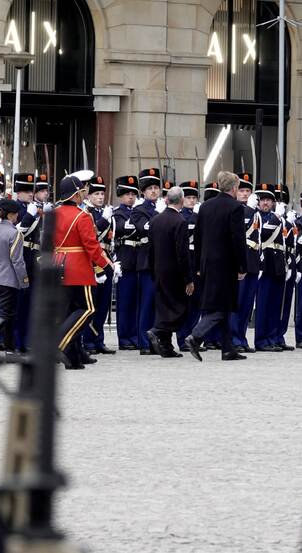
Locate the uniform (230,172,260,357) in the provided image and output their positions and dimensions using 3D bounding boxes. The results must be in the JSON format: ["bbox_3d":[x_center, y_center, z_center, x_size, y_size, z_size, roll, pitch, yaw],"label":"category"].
[{"bbox_3d":[0.995,-0.145,38.600,0.520,1.901,0.400,-1,2,-30],"label":"uniform"}]

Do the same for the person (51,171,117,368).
[{"bbox_3d":[-0.626,-0.038,34.500,0.620,1.817,0.540,-1,2,-32],"label":"person"}]

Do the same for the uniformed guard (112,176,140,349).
[{"bbox_3d":[-0.251,-0.139,39.200,0.520,1.872,0.400,-1,2,-30],"label":"uniformed guard"}]

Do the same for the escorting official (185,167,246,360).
[{"bbox_3d":[0.663,-0.107,36.528,0.640,1.880,0.540,-1,2,-37],"label":"escorting official"}]

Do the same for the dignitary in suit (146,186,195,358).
[{"bbox_3d":[0.180,-0.039,35.700,0.500,1.675,0.520,-1,2,-40],"label":"dignitary in suit"}]

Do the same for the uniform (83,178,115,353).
[{"bbox_3d":[-0.541,-0.121,38.500,0.520,1.870,0.400,-1,2,-35],"label":"uniform"}]

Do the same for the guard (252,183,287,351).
[{"bbox_3d":[1.261,-0.092,38.687,0.500,1.780,0.400,-1,1,-25],"label":"guard"}]

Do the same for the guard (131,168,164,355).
[{"bbox_3d":[-0.026,-0.154,38.200,0.520,1.944,0.400,-1,2,-32],"label":"guard"}]

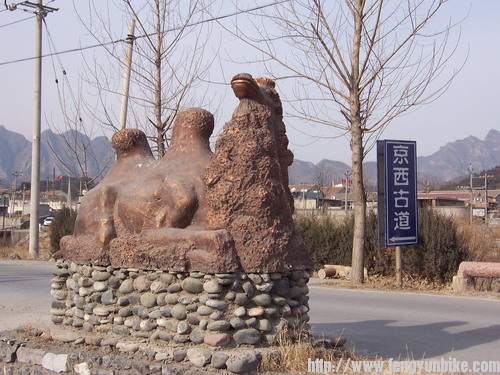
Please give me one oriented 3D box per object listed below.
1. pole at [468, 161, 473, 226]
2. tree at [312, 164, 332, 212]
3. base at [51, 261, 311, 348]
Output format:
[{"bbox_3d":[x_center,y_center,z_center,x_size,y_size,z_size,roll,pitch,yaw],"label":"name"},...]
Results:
[{"bbox_3d":[28.494,0.775,112.000,0.330,8.100,0.330,0,-1,0],"label":"pole"},{"bbox_3d":[10.875,0.000,130.000,3.000,6.900,3.000,0,-1,0],"label":"tree"},{"bbox_3d":[-0.860,1.335,10.500,2.850,0.780,1.420,-1,-1,32],"label":"base"}]

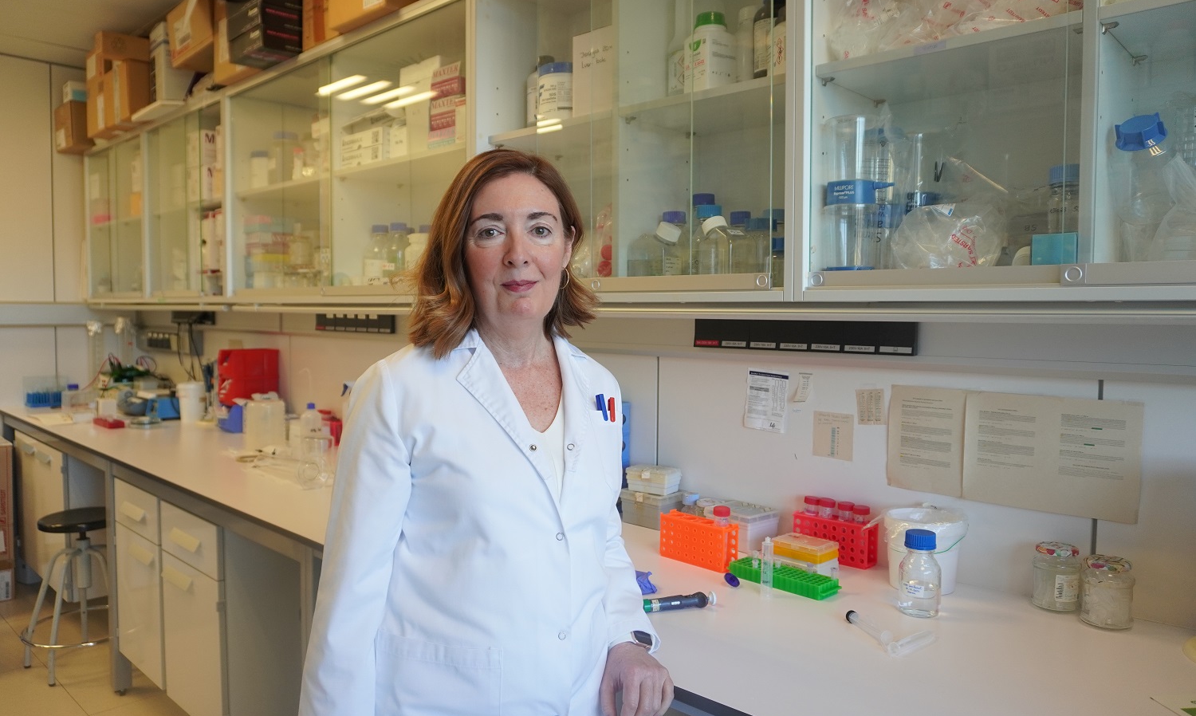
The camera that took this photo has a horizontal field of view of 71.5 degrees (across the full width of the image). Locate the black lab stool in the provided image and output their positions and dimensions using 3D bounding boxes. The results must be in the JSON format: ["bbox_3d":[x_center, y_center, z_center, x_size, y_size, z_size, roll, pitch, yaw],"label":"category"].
[{"bbox_3d":[-2.102,0.946,3.407,0.450,0.610,0.450,4,5,44],"label":"black lab stool"}]

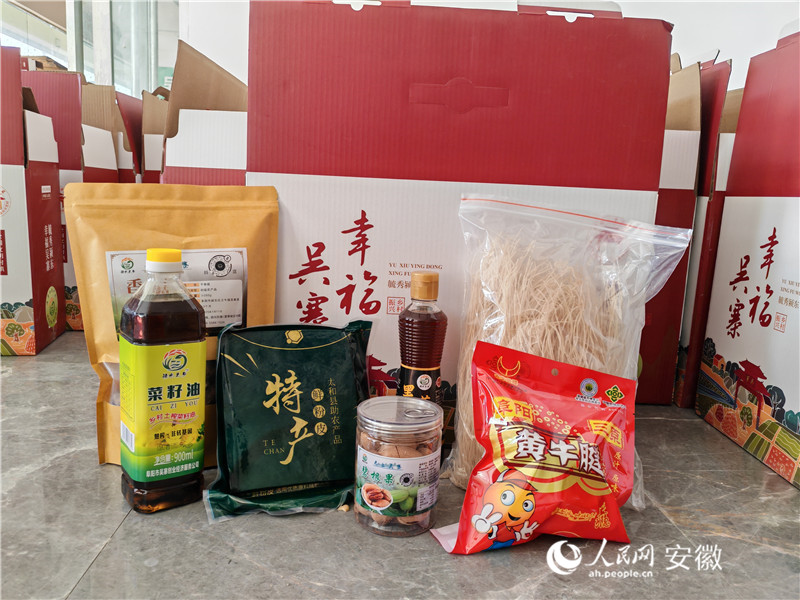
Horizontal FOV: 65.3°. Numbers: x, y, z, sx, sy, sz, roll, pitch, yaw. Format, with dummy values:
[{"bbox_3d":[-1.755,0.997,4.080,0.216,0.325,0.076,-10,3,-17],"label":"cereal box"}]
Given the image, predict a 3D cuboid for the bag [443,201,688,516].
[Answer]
[{"bbox_3d":[0.176,0.050,0.728,0.258,0.328,0.105,4,9,7],"label":"bag"}]

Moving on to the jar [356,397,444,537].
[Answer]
[{"bbox_3d":[-0.002,0.165,0.632,0.087,0.113,0.087,3,8,0],"label":"jar"}]

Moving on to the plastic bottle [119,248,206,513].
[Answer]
[{"bbox_3d":[-0.245,0.078,0.644,0.073,0.259,0.073,-3,10,-34],"label":"plastic bottle"}]

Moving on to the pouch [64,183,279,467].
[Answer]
[{"bbox_3d":[-0.260,0.031,0.743,0.232,0.322,0.080,2,9,-4],"label":"pouch"}]

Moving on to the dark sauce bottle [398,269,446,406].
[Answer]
[{"bbox_3d":[0.026,0.087,0.746,0.058,0.237,0.058,3,8,0],"label":"dark sauce bottle"}]

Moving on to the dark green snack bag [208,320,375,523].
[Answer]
[{"bbox_3d":[-0.120,0.117,0.662,0.160,0.188,0.070,1,9,-14],"label":"dark green snack bag"}]

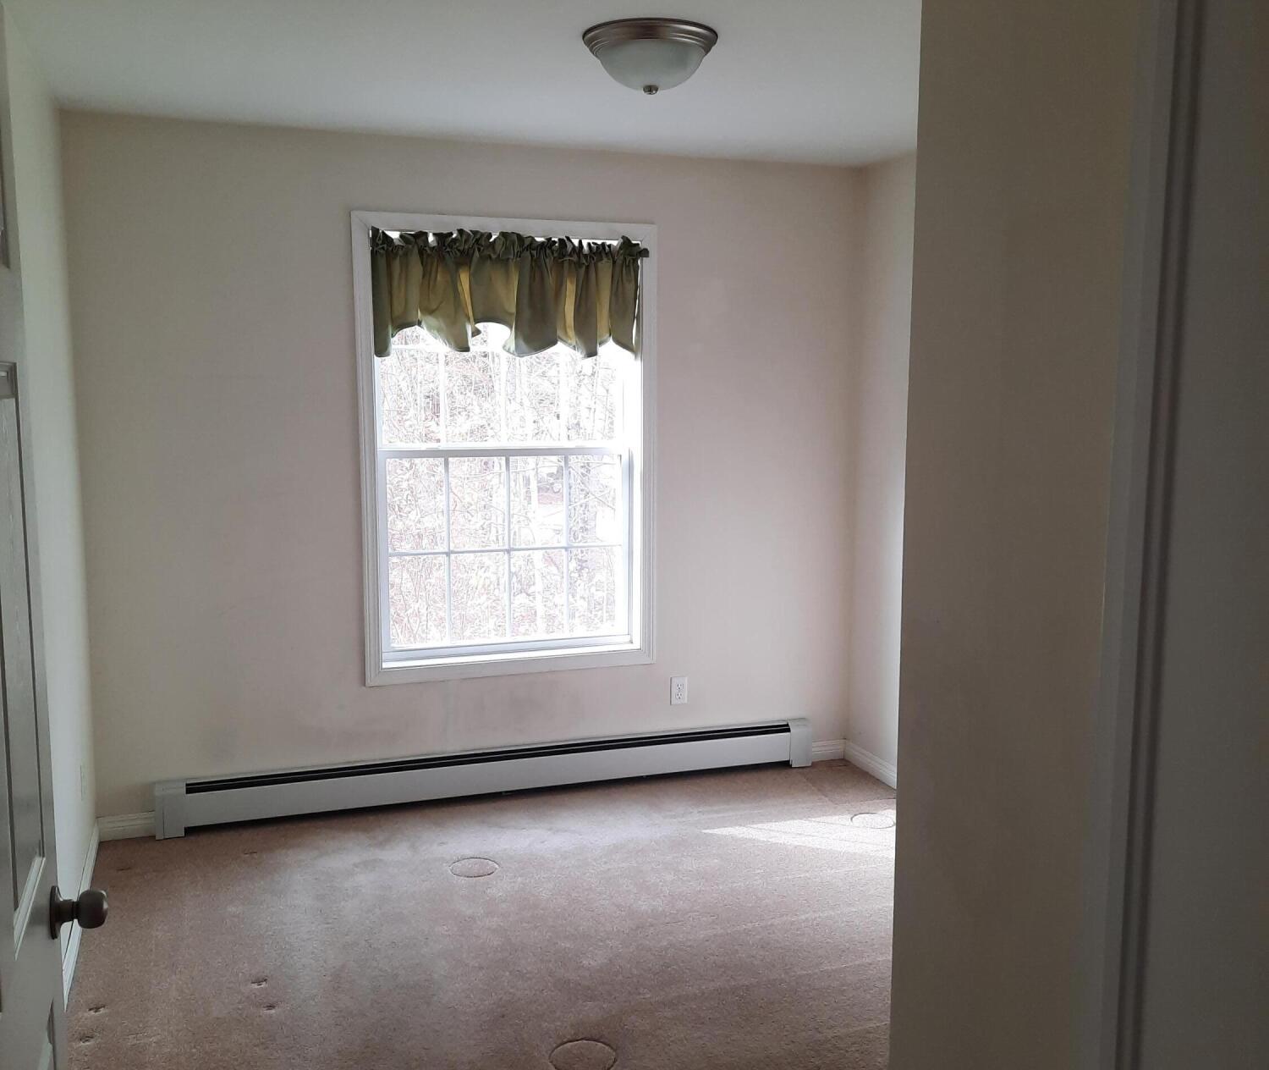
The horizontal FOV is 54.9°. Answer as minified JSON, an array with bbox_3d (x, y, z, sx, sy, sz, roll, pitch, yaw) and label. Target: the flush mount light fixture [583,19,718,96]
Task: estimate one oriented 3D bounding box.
[{"bbox_3d":[0.039,-1.169,3.050,0.330,0.140,0.330,0,7,0],"label":"flush mount light fixture"}]

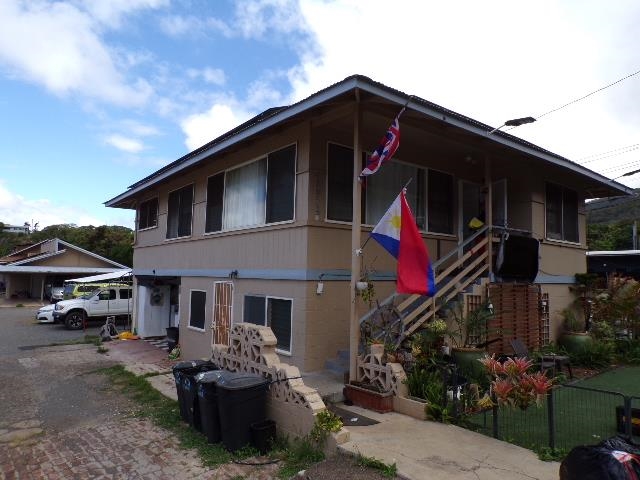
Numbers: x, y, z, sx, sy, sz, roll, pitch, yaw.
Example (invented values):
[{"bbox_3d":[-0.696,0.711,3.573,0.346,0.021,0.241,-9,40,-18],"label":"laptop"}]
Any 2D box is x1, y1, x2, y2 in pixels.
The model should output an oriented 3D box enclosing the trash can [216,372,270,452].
[{"bbox_3d":[-1.151,2.405,6.250,0.790,1.010,0.610,5,-6,-37],"label":"trash can"}]

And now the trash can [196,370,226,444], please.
[{"bbox_3d":[-1.495,2.433,6.693,0.780,1.010,0.600,5,-6,-37],"label":"trash can"}]

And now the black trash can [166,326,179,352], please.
[{"bbox_3d":[-4.325,2.952,13.100,0.480,0.700,0.480,5,-6,-37],"label":"black trash can"}]

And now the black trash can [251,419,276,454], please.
[{"bbox_3d":[-0.756,2.673,5.989,0.330,0.390,0.330,1,-5,0],"label":"black trash can"}]

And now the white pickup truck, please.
[{"bbox_3d":[-9.053,2.979,19.994,5.200,1.760,1.780,5,-6,-37],"label":"white pickup truck"}]

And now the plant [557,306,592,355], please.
[{"bbox_3d":[6.231,2.227,10.800,0.820,1.220,0.820,5,-6,-37],"label":"plant"}]

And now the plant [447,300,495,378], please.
[{"bbox_3d":[2.646,1.773,7.750,0.860,1.420,0.860,5,-6,-37],"label":"plant"}]

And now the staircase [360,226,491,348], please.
[{"bbox_3d":[1.733,1.001,8.398,3.500,2.700,1.120,5,-6,-37],"label":"staircase"}]

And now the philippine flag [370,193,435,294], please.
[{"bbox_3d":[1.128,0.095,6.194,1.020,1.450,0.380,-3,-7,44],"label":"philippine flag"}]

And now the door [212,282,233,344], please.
[{"bbox_3d":[-2.248,2.017,10.065,0.100,2.070,0.980,5,-6,-37],"label":"door"}]

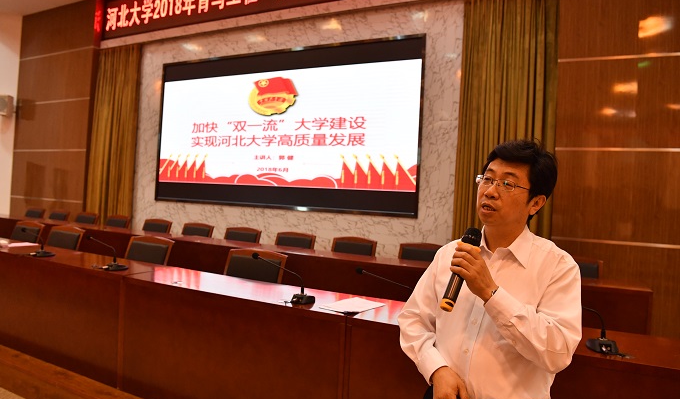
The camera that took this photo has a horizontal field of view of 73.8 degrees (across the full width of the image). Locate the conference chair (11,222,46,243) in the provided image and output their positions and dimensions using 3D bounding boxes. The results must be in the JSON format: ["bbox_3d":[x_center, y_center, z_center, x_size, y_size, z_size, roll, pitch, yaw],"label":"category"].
[{"bbox_3d":[-3.359,0.690,4.489,0.540,0.920,0.580,3,0,25],"label":"conference chair"}]

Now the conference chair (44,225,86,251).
[{"bbox_3d":[-3.099,0.739,4.695,0.570,0.915,0.600,3,0,26],"label":"conference chair"}]

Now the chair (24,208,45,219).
[{"bbox_3d":[-5.835,0.636,8.219,0.590,0.950,0.600,3,-1,26],"label":"chair"}]

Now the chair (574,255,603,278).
[{"bbox_3d":[1.944,0.959,3.832,0.540,0.920,0.580,3,0,25],"label":"chair"}]

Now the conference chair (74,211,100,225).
[{"bbox_3d":[-4.509,0.676,7.630,0.570,0.915,0.600,3,0,26],"label":"conference chair"}]

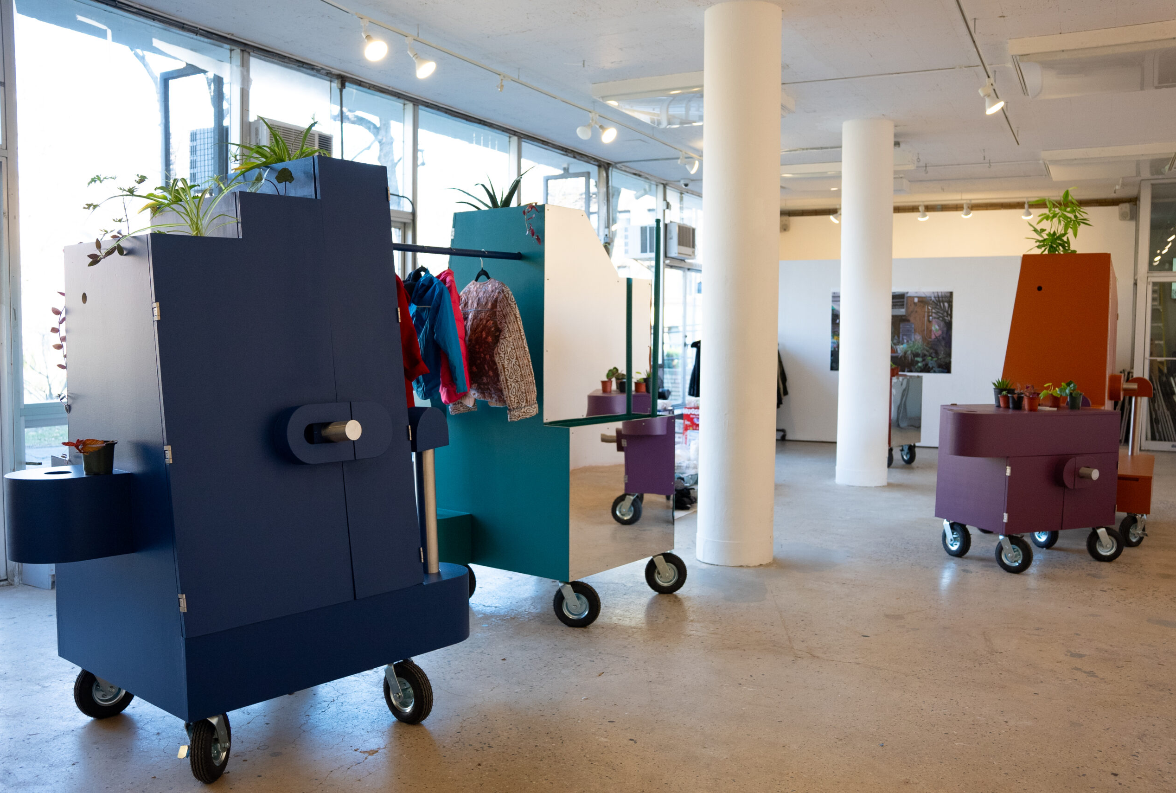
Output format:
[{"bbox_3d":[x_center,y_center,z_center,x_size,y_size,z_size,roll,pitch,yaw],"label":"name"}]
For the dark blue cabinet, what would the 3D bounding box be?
[{"bbox_3d":[-1.198,0.168,3.405,0.966,1.960,1.414,4,6,42],"label":"dark blue cabinet"}]

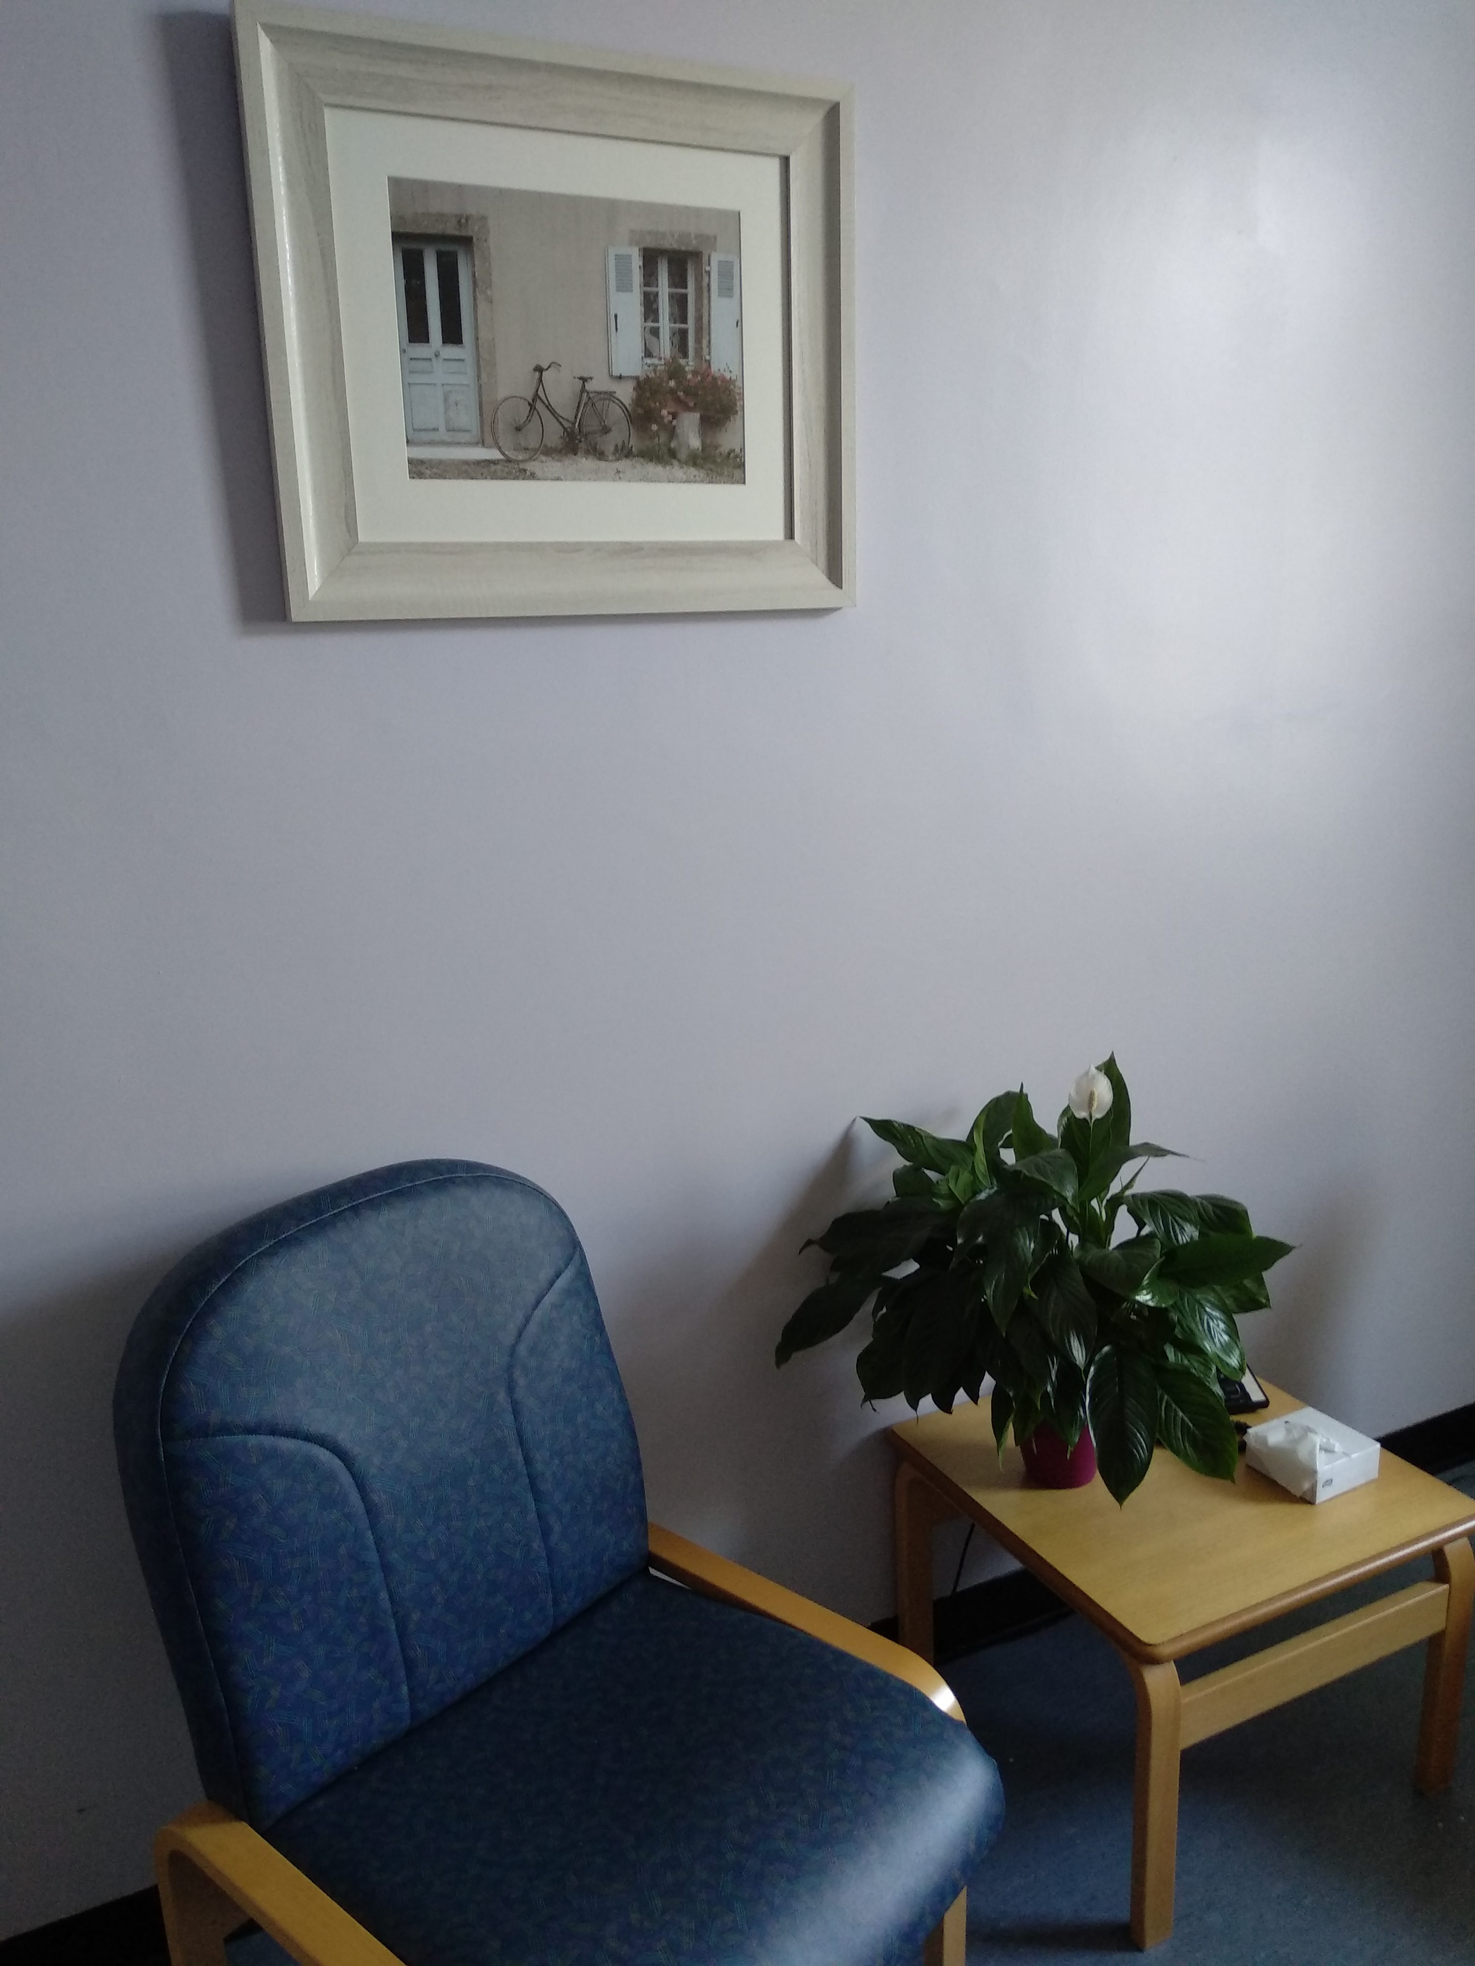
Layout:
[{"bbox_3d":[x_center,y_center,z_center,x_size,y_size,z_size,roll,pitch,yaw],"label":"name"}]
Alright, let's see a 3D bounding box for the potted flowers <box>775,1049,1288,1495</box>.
[{"bbox_3d":[0.421,0.398,1.939,0.734,0.566,0.459,-8,14,-25],"label":"potted flowers"}]

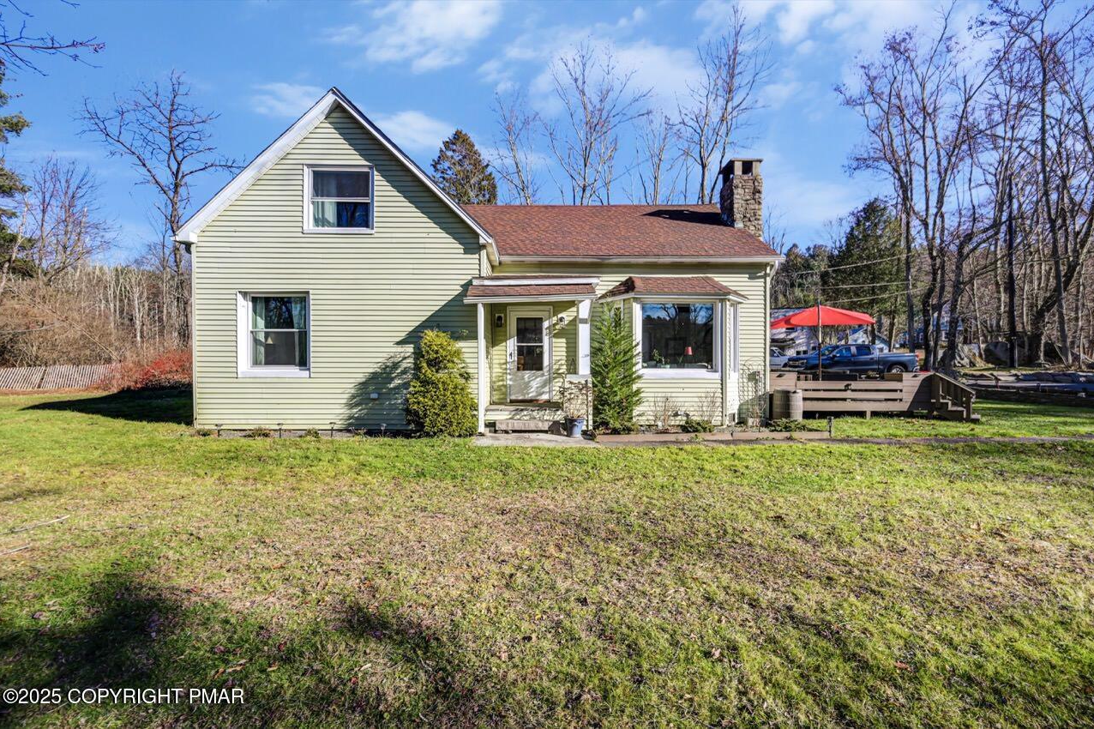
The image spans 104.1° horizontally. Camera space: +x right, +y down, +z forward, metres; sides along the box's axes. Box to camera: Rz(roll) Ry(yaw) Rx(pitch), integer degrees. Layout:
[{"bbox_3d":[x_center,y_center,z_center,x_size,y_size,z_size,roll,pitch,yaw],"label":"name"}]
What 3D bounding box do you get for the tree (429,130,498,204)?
[{"bbox_3d":[-5.100,-6.600,26.000,5.600,14.800,5.600,0,0,0],"label":"tree"}]

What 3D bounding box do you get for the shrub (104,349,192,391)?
[{"bbox_3d":[-16.900,0.240,18.300,3.200,1.800,2.200,0,1,-1],"label":"shrub"}]

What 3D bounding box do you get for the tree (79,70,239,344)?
[{"bbox_3d":[-21.980,-7.900,24.200,9.000,17.600,8.500,0,0,0],"label":"tree"}]

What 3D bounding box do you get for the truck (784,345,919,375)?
[{"bbox_3d":[16.500,-0.100,23.300,5.850,1.920,2.050,0,0,0],"label":"truck"}]

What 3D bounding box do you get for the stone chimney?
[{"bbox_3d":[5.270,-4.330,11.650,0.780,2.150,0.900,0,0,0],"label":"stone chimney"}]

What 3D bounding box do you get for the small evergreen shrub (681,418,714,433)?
[{"bbox_3d":[3.090,1.245,8.750,0.640,0.320,0.520,0,1,-1],"label":"small evergreen shrub"}]

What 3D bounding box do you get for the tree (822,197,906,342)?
[{"bbox_3d":[25.880,-7.600,35.000,5.600,12.000,5.600,0,1,-1],"label":"tree"}]

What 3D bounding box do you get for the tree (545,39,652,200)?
[{"bbox_3d":[2.940,-9.000,25.000,6.200,19.700,6.000,0,1,-1],"label":"tree"}]

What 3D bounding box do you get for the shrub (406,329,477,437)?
[{"bbox_3d":[-1.920,0.335,7.750,1.250,1.930,1.200,0,0,0],"label":"shrub"}]

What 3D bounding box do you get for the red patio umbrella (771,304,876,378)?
[{"bbox_3d":[7.550,-0.390,11.800,2.650,2.620,2.650,0,1,-1],"label":"red patio umbrella"}]

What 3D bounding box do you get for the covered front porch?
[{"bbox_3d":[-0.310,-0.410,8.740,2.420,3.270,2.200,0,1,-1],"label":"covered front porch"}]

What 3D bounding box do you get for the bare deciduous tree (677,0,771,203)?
[{"bbox_3d":[11.100,-11.000,27.000,6.200,23.400,6.200,0,0,0],"label":"bare deciduous tree"}]

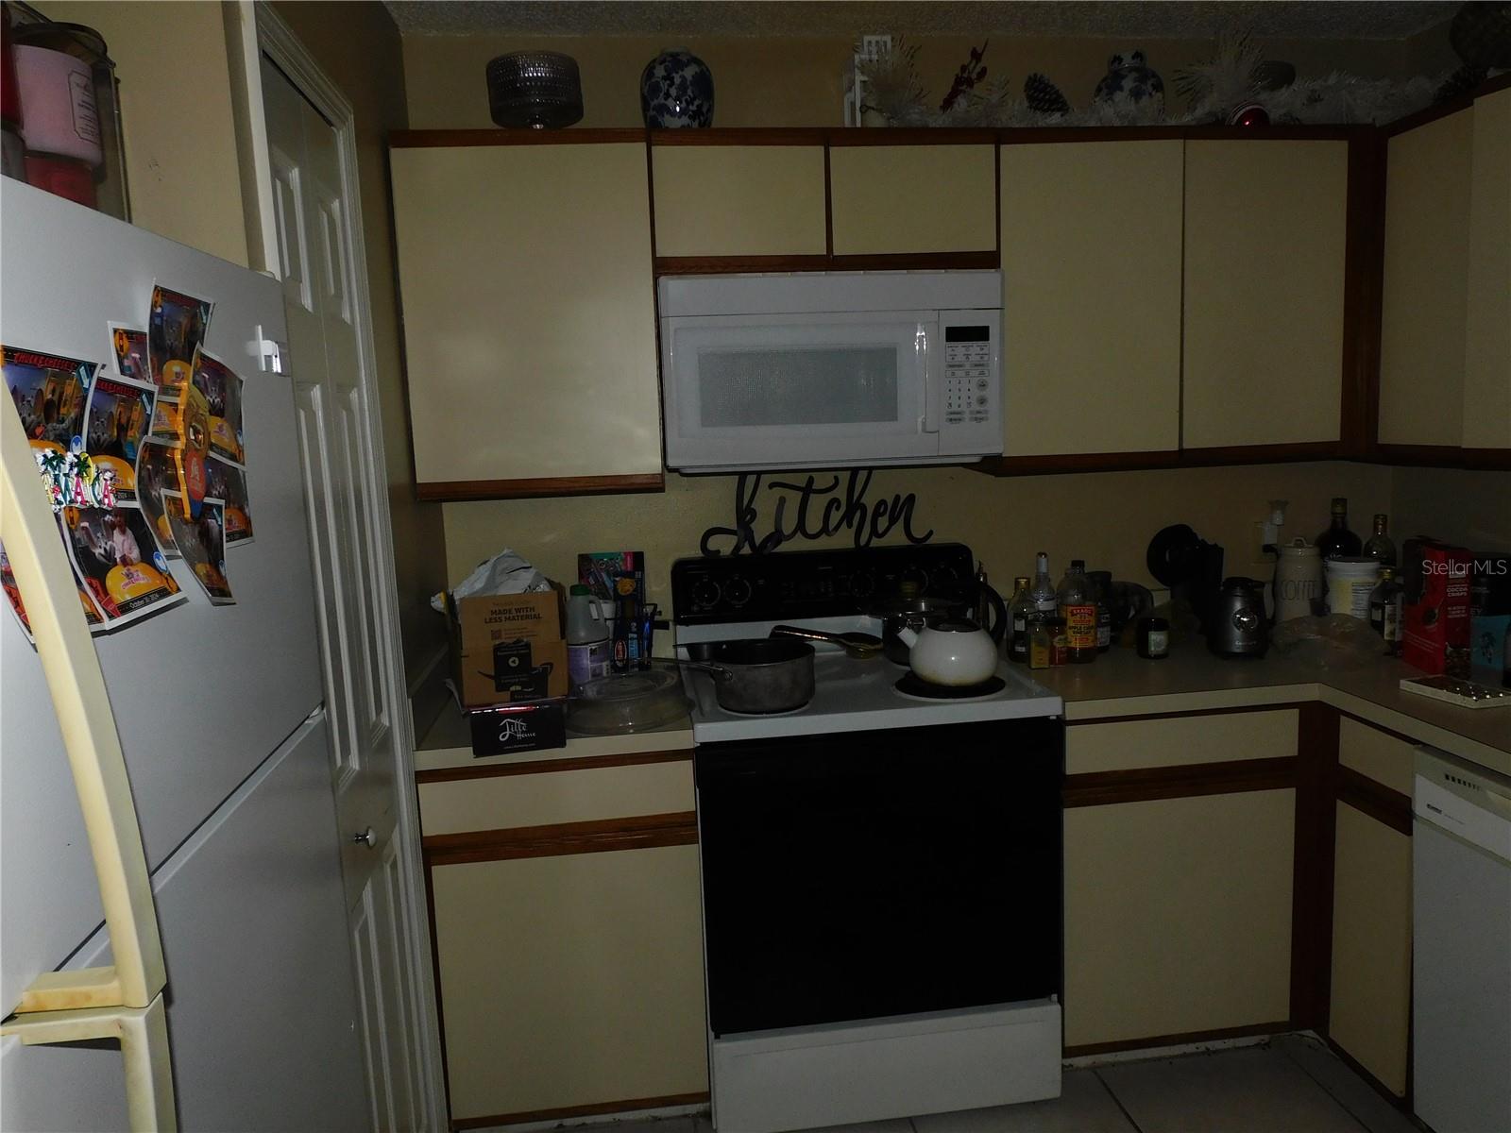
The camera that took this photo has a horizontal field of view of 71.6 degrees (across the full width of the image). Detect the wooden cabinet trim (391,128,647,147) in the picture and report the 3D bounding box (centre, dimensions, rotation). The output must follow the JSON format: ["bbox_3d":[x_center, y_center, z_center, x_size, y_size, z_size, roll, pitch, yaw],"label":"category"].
[{"bbox_3d":[-0.493,-0.902,2.211,0.533,0.032,0.028,-3,7,-7],"label":"wooden cabinet trim"}]

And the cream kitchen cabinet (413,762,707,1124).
[{"bbox_3d":[-0.412,0.721,2.415,0.528,0.768,0.632,-3,7,-7],"label":"cream kitchen cabinet"}]

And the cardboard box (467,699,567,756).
[{"bbox_3d":[-0.456,0.296,2.029,0.168,0.085,0.160,-4,8,-11],"label":"cardboard box"}]

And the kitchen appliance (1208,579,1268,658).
[{"bbox_3d":[1.156,0.120,2.505,0.128,0.180,0.136,-1,8,12],"label":"kitchen appliance"}]

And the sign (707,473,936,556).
[{"bbox_3d":[0.157,-0.142,2.641,0.598,0.220,0.015,-3,8,-7],"label":"sign"}]

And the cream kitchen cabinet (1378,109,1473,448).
[{"bbox_3d":[1.600,-0.616,2.299,0.300,0.710,0.270,-3,8,-7],"label":"cream kitchen cabinet"}]

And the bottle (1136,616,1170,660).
[{"bbox_3d":[0.950,0.170,2.502,0.070,0.091,0.070,-3,8,-4],"label":"bottle"}]

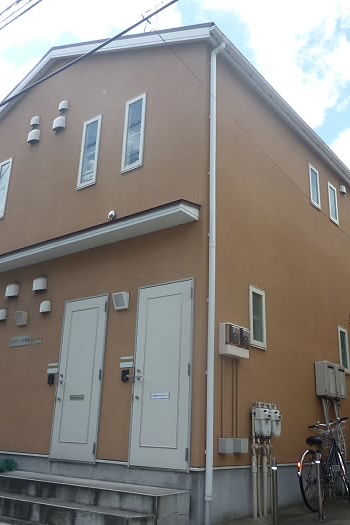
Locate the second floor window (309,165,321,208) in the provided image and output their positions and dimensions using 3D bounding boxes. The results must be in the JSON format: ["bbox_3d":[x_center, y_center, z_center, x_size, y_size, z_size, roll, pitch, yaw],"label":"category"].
[{"bbox_3d":[2.415,-1.304,8.706,0.080,0.745,0.377,-12,-23,36],"label":"second floor window"}]

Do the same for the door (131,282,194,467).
[{"bbox_3d":[-0.149,1.221,5.660,0.834,2.042,0.090,-12,-23,36],"label":"door"}]

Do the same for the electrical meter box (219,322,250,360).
[{"bbox_3d":[0.684,0.898,5.707,0.100,0.344,0.505,-12,-23,36],"label":"electrical meter box"}]

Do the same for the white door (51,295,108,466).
[{"bbox_3d":[-1.221,1.453,6.467,0.835,2.050,0.090,-12,-23,36],"label":"white door"}]

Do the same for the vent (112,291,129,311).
[{"bbox_3d":[-0.671,0.488,6.275,0.185,0.200,0.100,-12,-23,36],"label":"vent"}]

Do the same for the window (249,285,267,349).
[{"bbox_3d":[1.036,0.683,6.233,0.090,0.752,0.391,-12,-23,36],"label":"window"}]

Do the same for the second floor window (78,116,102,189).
[{"bbox_3d":[-1.284,-1.666,7.622,0.389,1.174,0.080,-12,-23,36],"label":"second floor window"}]

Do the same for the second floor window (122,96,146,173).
[{"bbox_3d":[-0.566,-1.820,7.080,0.374,1.174,0.080,-12,-23,36],"label":"second floor window"}]

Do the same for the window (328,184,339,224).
[{"bbox_3d":[2.928,-1.083,9.323,0.080,0.745,0.371,-12,-23,36],"label":"window"}]

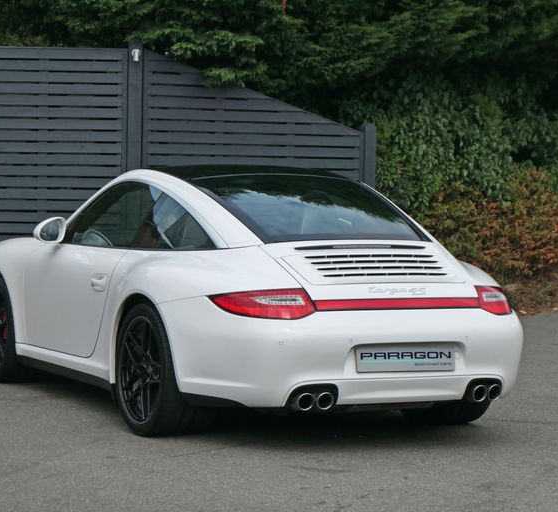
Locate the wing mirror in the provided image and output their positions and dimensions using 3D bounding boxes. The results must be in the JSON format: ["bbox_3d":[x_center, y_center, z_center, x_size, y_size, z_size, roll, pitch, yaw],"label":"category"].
[{"bbox_3d":[-1.226,-0.142,13.245,0.185,0.145,0.125,-1,4,-26],"label":"wing mirror"}]

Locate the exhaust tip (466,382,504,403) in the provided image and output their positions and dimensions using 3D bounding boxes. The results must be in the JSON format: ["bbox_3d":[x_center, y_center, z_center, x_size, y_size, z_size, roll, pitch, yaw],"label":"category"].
[{"bbox_3d":[0.961,0.648,11.725,0.175,0.085,0.130,-1,4,-26],"label":"exhaust tip"}]

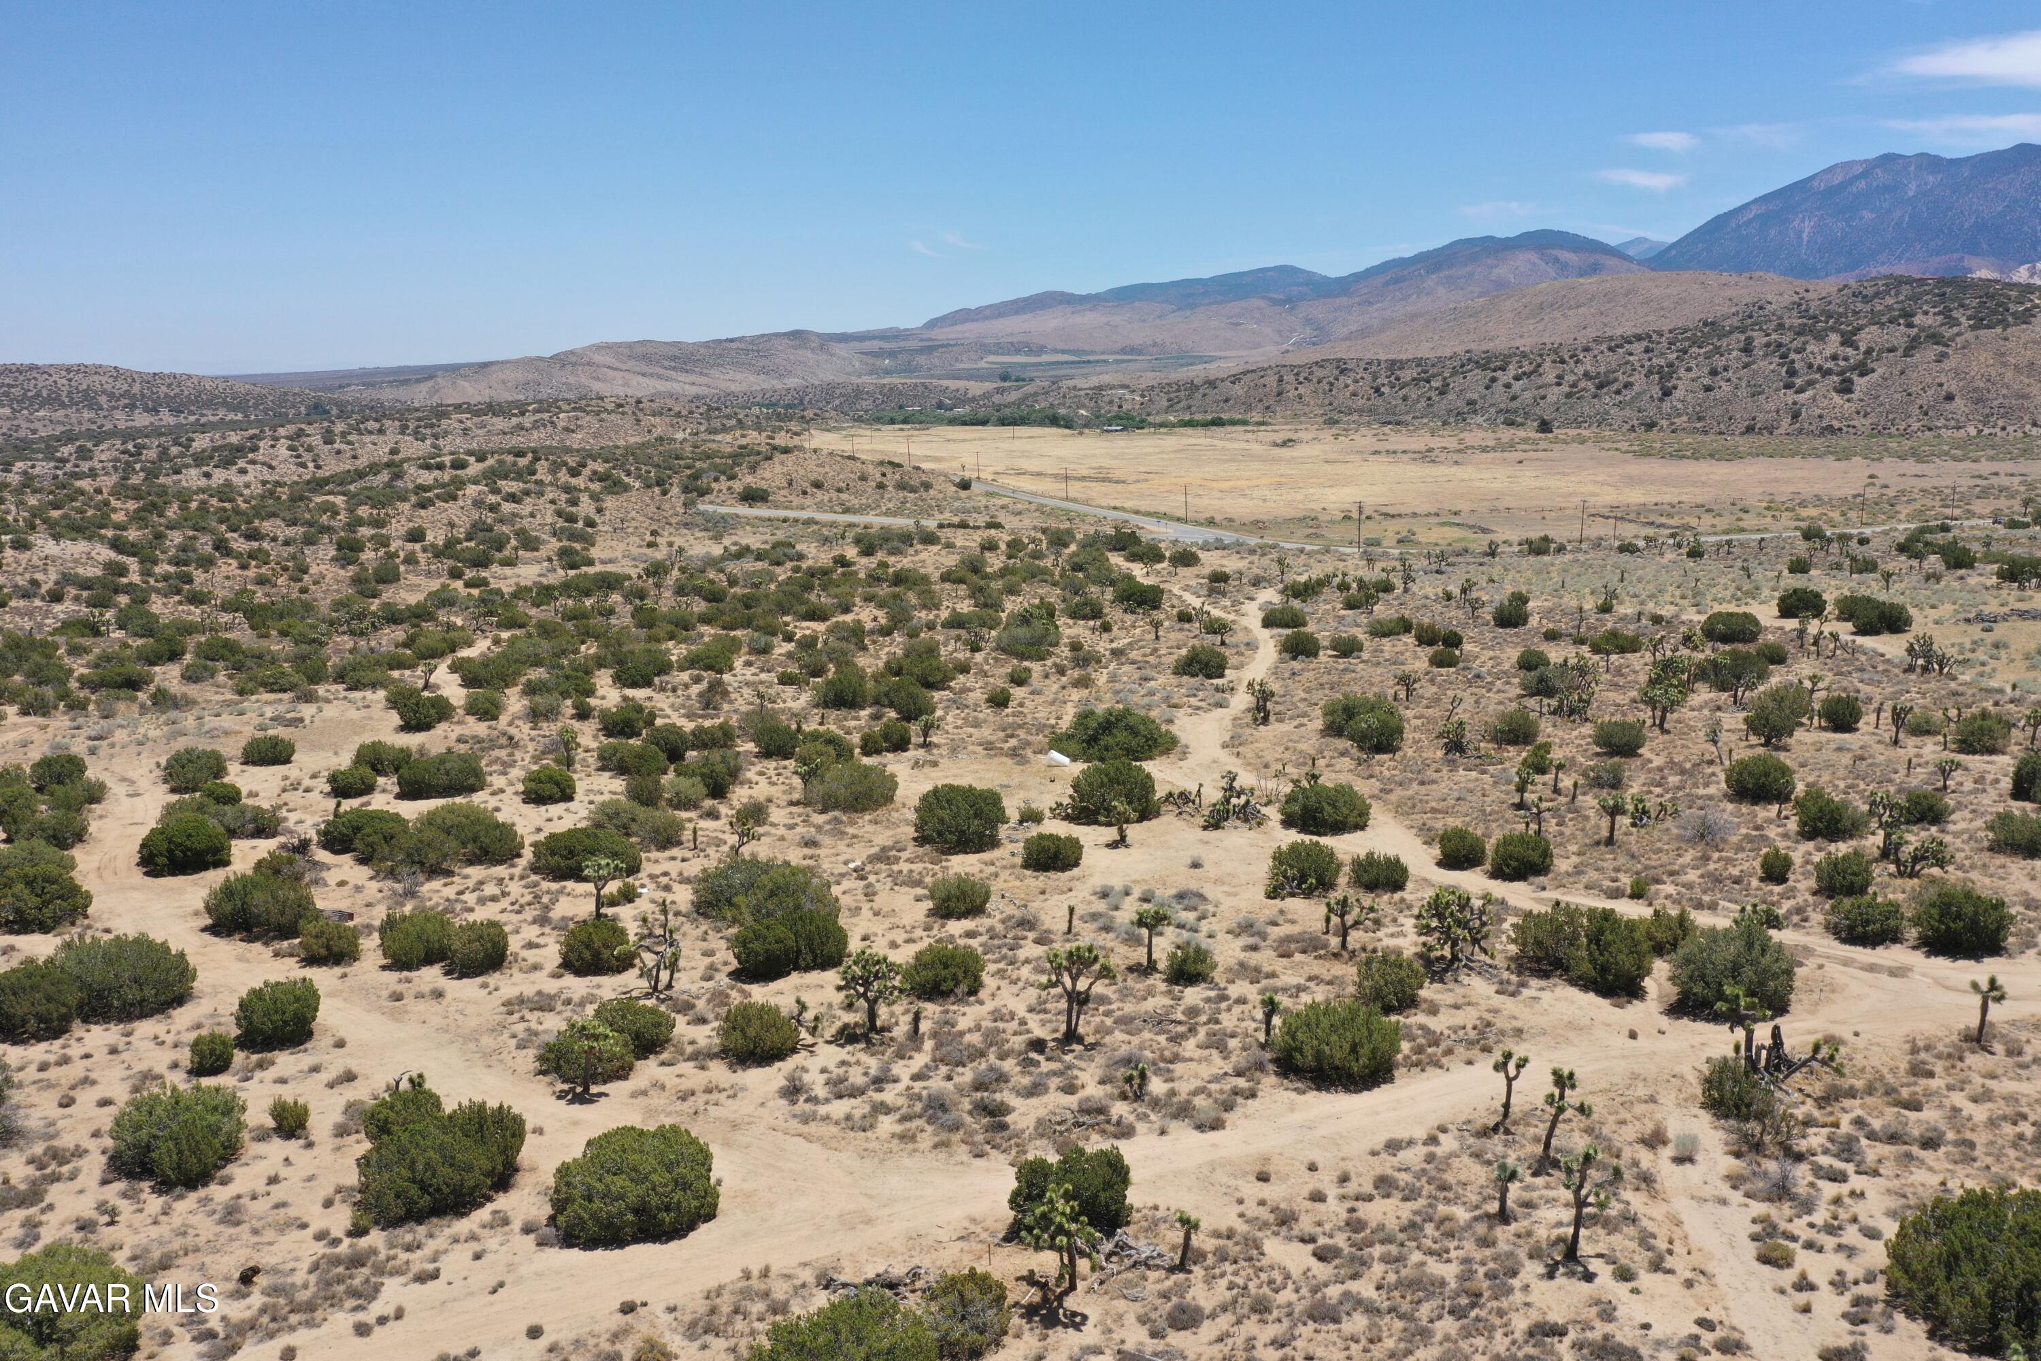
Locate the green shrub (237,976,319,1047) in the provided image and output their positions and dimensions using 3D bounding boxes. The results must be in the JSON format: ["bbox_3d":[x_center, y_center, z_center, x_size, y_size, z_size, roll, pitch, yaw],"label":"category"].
[{"bbox_3d":[-33.339,14.932,71.337,3.356,2.901,3.189,-6,13,-26],"label":"green shrub"}]

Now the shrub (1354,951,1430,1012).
[{"bbox_3d":[15.660,12.770,67.220,3.090,2.690,2.780,2,11,14],"label":"shrub"}]

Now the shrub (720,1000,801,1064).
[{"bbox_3d":[-11.514,15.504,70.368,3.557,2.087,3.380,-2,12,-10],"label":"shrub"}]

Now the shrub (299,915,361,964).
[{"bbox_3d":[-35.843,13.431,82.432,2.950,2.255,2.802,-5,13,-24],"label":"shrub"}]

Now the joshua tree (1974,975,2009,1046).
[{"bbox_3d":[41.661,14.204,68.271,1.264,3.084,1.201,6,14,32],"label":"joshua tree"}]

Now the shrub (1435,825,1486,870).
[{"bbox_3d":[27.919,10.639,100.910,3.107,2.586,2.796,3,11,16],"label":"shrub"}]

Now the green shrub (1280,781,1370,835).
[{"bbox_3d":[20.943,8.757,109.249,6.134,3.098,5.521,2,11,11],"label":"green shrub"}]

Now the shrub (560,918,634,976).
[{"bbox_3d":[-21.143,13.298,79.320,3.538,2.532,3.361,-4,12,-16],"label":"shrub"}]

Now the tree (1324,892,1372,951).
[{"bbox_3d":[17.112,12.773,83.319,2.448,3.265,1.959,2,12,12],"label":"tree"}]

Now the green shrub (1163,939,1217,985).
[{"bbox_3d":[7.550,12.510,70.560,2.400,2.040,2.160,1,11,6],"label":"green shrub"}]

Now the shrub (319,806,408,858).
[{"bbox_3d":[-38.097,8.785,92.214,4.770,2.430,4.060,-5,12,-23],"label":"shrub"}]

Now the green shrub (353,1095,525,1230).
[{"bbox_3d":[-19.519,16.060,53.409,5.190,3.460,4.670,-4,12,-21],"label":"green shrub"}]

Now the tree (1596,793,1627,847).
[{"bbox_3d":[33.660,7.910,90.430,1.700,3.100,1.620,4,12,21],"label":"tree"}]

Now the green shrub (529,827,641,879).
[{"bbox_3d":[-23.270,9.117,85.070,5.770,2.070,4.330,-3,12,-16],"label":"green shrub"}]

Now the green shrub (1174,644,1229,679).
[{"bbox_3d":[15.980,-1.700,140.810,4.920,3.060,4.430,1,11,6],"label":"green shrub"}]

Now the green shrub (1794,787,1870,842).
[{"bbox_3d":[46.720,7.572,91.371,3.830,2.660,3.440,6,13,27],"label":"green shrub"}]

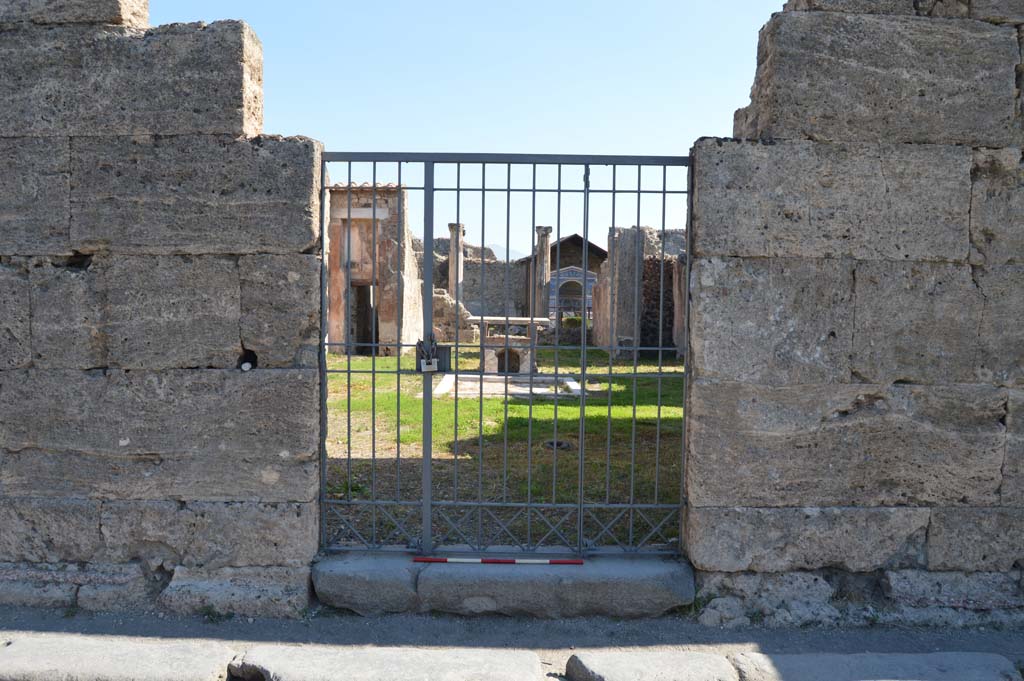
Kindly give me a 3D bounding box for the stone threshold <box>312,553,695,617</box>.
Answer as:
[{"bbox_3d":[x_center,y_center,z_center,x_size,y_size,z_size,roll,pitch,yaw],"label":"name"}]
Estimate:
[{"bbox_3d":[-0.047,1.397,4.492,2.126,0.195,0.520,1,3,-1],"label":"stone threshold"}]

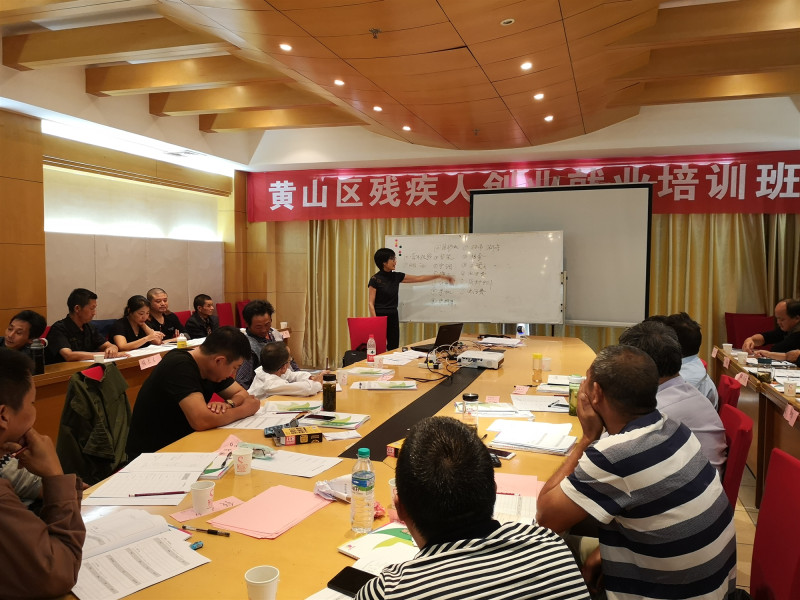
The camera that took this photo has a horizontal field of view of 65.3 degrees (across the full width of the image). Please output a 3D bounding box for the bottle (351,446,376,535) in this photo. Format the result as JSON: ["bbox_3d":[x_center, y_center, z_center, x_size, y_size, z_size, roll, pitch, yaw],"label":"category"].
[{"bbox_3d":[-0.105,0.532,1.739,0.065,0.232,0.065,0,3,0],"label":"bottle"}]

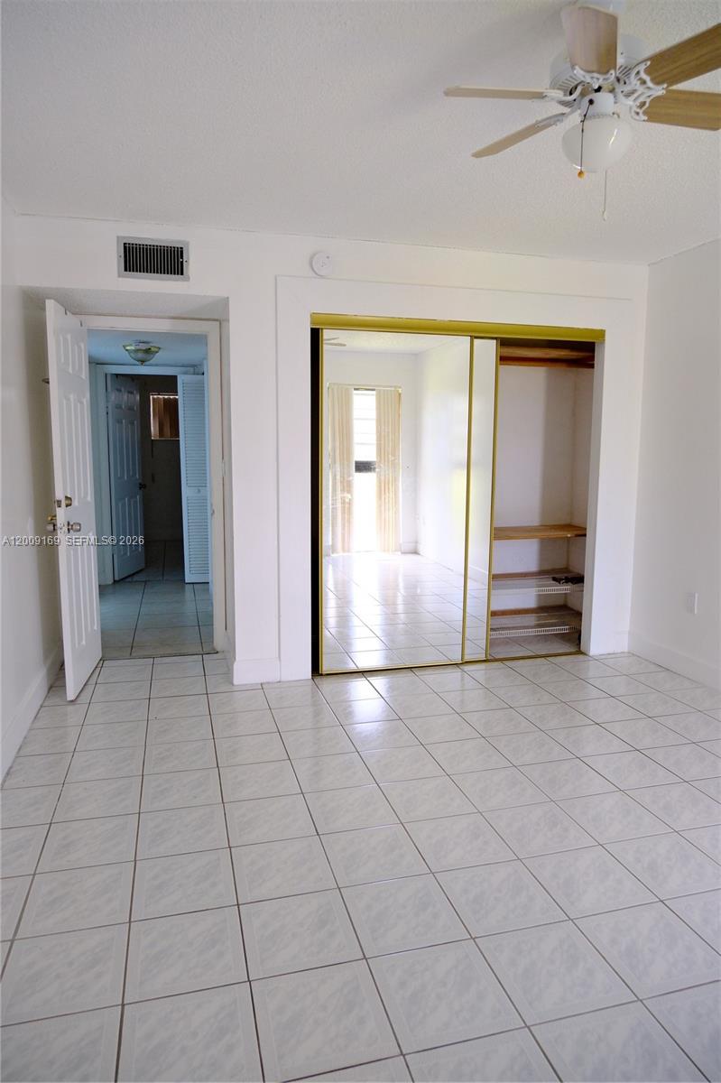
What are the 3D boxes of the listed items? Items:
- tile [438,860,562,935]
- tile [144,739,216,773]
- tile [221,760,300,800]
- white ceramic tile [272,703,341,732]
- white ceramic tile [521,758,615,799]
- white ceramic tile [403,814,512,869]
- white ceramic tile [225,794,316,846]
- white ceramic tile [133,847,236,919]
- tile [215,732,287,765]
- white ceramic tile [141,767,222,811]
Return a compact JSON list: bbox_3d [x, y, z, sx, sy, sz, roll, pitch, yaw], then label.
[{"bbox_3d":[0.414,1.068,2.082,0.300,0.010,0.300,-2,8,-15],"label":"tile"},{"bbox_3d":[-0.781,0.940,3.014,0.300,0.010,0.300,-2,8,-15],"label":"tile"},{"bbox_3d":[-0.407,0.965,2.786,0.298,0.010,0.298,-2,8,-15],"label":"tile"},{"bbox_3d":[-0.276,0.883,3.463,0.300,0.010,0.300,-2,8,-15],"label":"white ceramic tile"},{"bbox_3d":[0.845,0.977,2.837,0.302,0.010,0.302,-2,8,-15],"label":"white ceramic tile"},{"bbox_3d":[0.334,1.026,2.365,0.298,0.010,0.298,-2,8,-15],"label":"white ceramic tile"},{"bbox_3d":[-0.330,1.009,2.509,0.300,0.010,0.300,-2,8,-15],"label":"white ceramic tile"},{"bbox_3d":[-0.543,1.056,2.139,0.300,0.010,0.300,-2,8,-15],"label":"white ceramic tile"},{"bbox_3d":[-0.486,0.925,3.074,0.298,0.010,0.298,-2,8,-15],"label":"tile"},{"bbox_3d":[-0.700,0.976,2.713,0.300,0.010,0.300,-2,8,-15],"label":"white ceramic tile"}]

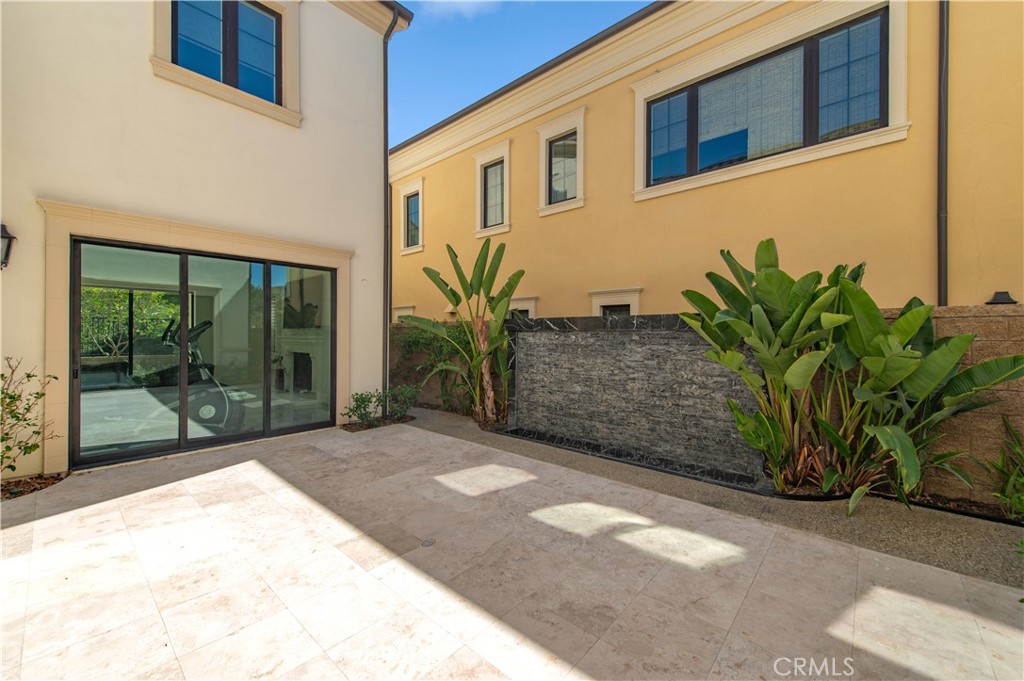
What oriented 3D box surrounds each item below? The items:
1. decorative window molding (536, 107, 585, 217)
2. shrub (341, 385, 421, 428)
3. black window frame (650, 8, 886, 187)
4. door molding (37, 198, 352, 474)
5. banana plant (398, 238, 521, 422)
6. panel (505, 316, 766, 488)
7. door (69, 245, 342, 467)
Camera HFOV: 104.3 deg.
[{"bbox_3d":[1.039,-3.731,8.473,1.214,2.005,0.140,1,1,41],"label":"decorative window molding"},{"bbox_3d":[-2.168,1.065,6.609,0.580,0.610,1.200,1,1,41],"label":"shrub"},{"bbox_3d":[3.711,-3.571,6.259,3.222,1.559,0.120,1,1,41],"label":"black window frame"},{"bbox_3d":[-3.668,-0.027,5.248,0.190,2.795,3.330,1,1,41],"label":"door molding"},{"bbox_3d":[-0.842,-0.161,6.491,1.850,3.020,1.430,1,1,41],"label":"banana plant"},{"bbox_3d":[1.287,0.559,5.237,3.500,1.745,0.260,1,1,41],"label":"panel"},{"bbox_3d":[-3.721,0.120,5.258,0.120,2.480,2.822,1,1,41],"label":"door"}]

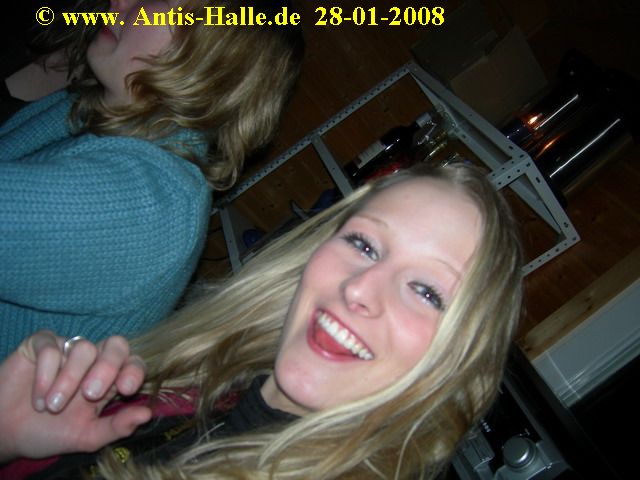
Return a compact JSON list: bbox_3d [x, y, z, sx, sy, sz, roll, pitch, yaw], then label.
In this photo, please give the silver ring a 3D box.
[{"bbox_3d":[-0.168,0.076,0.462,0.004,0.020,0.020,-22,-109,57],"label":"silver ring"}]

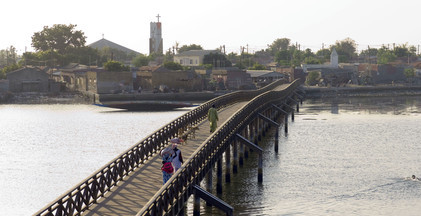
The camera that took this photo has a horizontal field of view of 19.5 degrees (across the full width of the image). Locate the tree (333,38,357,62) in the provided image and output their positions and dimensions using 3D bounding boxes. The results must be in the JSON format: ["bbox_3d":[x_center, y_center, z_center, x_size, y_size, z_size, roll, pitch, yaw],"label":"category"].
[{"bbox_3d":[37.106,-13.214,339.743,7.400,12.070,7.400,0,2,0],"label":"tree"}]

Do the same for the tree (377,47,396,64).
[{"bbox_3d":[45.160,-11.006,314.809,5.600,9.550,5.600,0,2,0],"label":"tree"}]

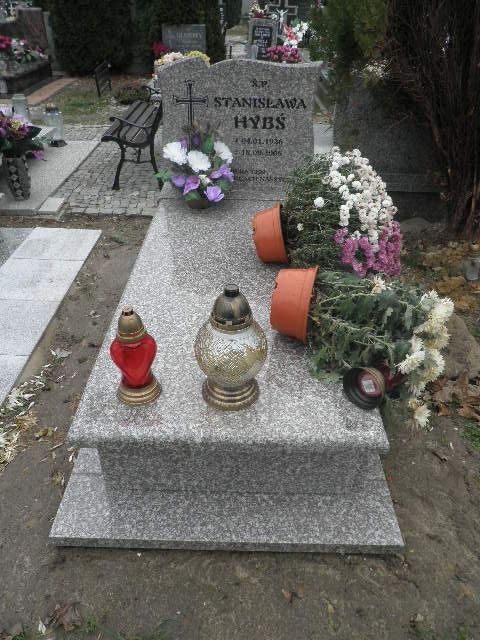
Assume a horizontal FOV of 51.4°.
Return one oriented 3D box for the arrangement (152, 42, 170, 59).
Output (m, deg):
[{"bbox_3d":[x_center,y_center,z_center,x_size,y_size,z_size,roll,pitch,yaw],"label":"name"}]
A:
[{"bbox_3d":[-1.242,-4.257,7.900,0.270,0.260,0.250,1,35,0],"label":"arrangement"}]

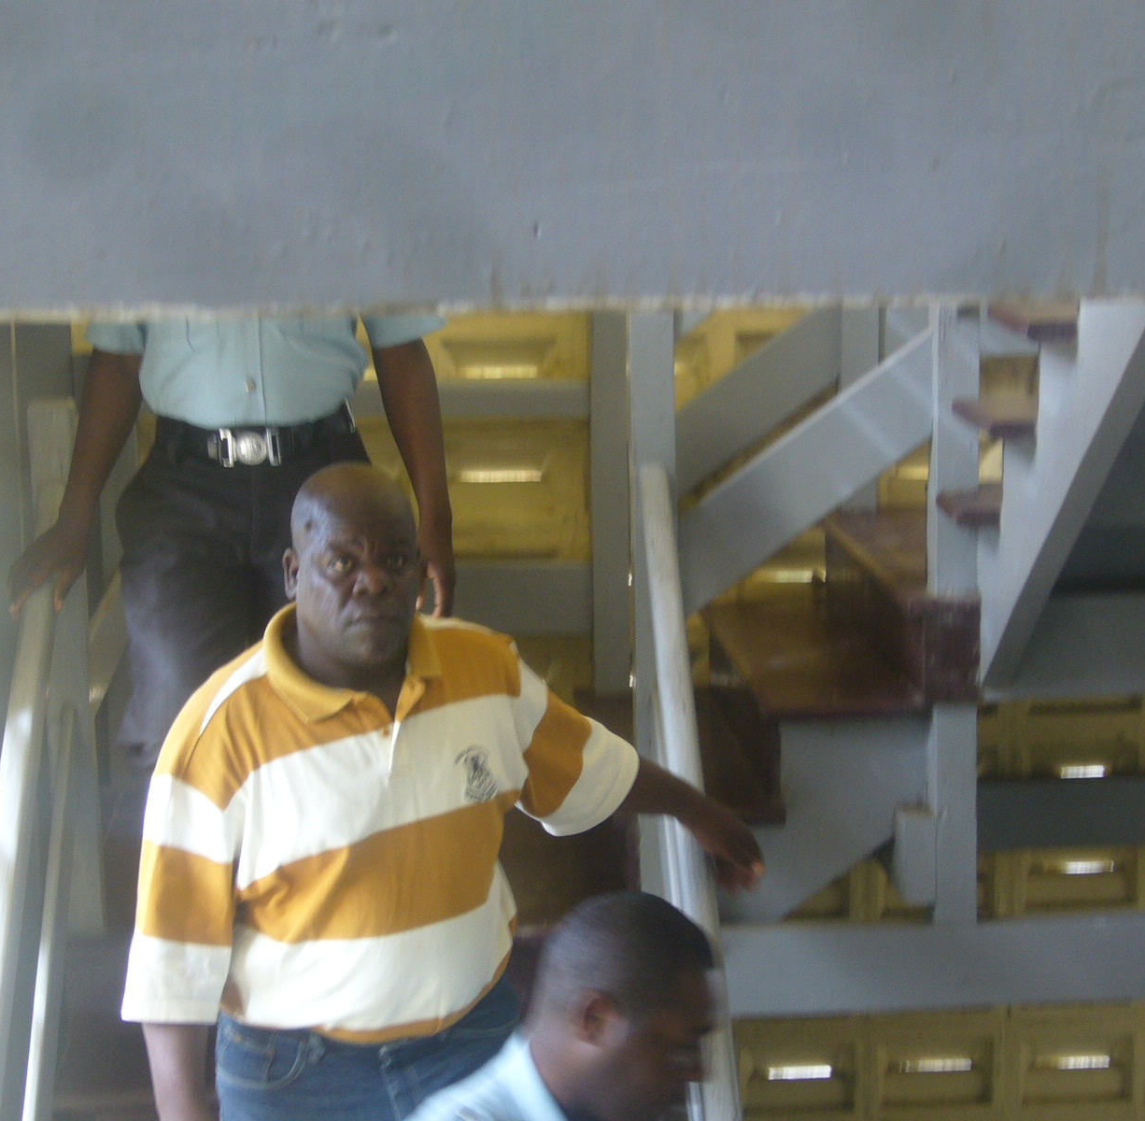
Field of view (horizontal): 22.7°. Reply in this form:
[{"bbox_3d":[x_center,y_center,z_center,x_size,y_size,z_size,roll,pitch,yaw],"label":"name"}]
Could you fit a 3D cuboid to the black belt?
[{"bbox_3d":[-0.486,-0.202,4.350,0.310,0.065,0.230,-2,16,-3],"label":"black belt"}]

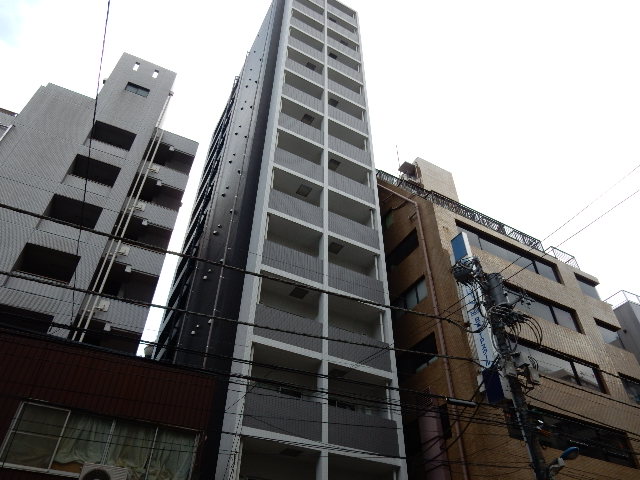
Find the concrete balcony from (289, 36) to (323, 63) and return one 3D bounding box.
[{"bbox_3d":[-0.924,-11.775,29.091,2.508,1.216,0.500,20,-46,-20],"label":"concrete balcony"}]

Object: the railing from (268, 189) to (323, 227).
[{"bbox_3d":[-0.993,-1.279,19.379,2.508,1.216,0.200,20,-46,-20],"label":"railing"}]

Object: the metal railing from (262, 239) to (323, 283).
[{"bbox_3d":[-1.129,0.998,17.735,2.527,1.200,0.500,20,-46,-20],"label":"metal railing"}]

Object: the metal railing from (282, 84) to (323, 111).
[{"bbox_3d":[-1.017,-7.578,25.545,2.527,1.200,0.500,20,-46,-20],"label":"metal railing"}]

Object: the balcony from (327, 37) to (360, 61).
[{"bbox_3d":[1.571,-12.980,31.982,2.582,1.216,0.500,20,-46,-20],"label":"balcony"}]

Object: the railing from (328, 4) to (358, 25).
[{"bbox_3d":[1.699,-17.302,35.730,2.582,1.216,0.200,20,-46,-20],"label":"railing"}]

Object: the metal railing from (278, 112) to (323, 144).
[{"bbox_3d":[-0.937,-5.513,23.224,2.508,1.216,0.200,20,-46,-20],"label":"metal railing"}]

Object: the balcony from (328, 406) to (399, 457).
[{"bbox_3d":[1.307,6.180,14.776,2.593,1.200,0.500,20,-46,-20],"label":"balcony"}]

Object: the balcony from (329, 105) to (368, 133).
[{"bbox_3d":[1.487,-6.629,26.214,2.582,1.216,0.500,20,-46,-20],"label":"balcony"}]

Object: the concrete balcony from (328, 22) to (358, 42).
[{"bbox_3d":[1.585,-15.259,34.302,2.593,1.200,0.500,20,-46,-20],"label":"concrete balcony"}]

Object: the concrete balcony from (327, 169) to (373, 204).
[{"bbox_3d":[1.476,-2.470,22.504,2.593,1.200,0.250,20,-46,-20],"label":"concrete balcony"}]

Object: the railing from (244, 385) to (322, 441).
[{"bbox_3d":[-1.126,5.212,13.747,2.527,1.200,0.250,20,-46,-20],"label":"railing"}]

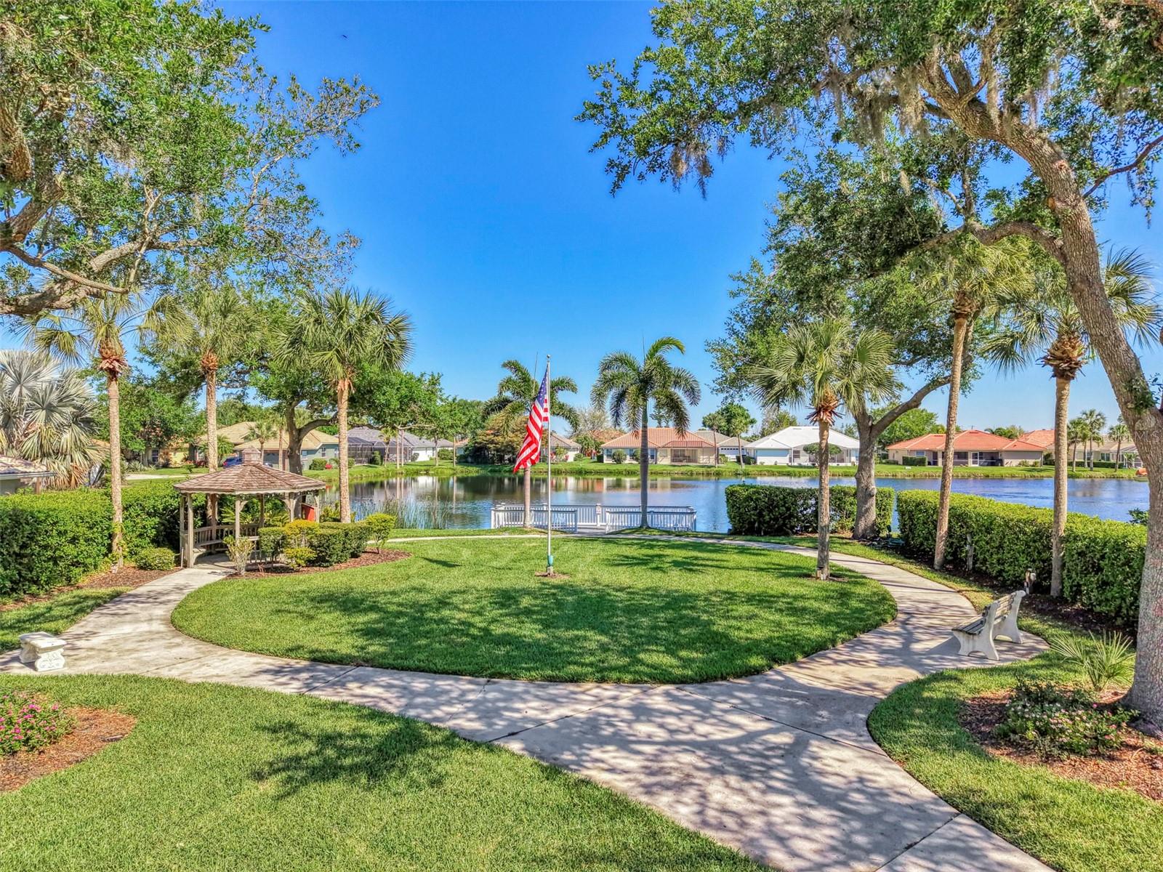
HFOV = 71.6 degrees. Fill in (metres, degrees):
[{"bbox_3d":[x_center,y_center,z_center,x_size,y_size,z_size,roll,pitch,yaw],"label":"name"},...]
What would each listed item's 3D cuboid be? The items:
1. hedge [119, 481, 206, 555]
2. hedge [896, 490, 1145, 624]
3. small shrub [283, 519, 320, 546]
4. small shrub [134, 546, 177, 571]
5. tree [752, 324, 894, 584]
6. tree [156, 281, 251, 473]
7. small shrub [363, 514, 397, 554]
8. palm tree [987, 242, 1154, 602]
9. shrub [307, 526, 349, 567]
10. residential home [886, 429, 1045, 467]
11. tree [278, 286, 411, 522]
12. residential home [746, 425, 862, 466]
[{"bbox_3d":[-13.300,2.778,25.483,1.800,1.960,4.400,0,0,0],"label":"hedge"},{"bbox_3d":[11.500,2.842,21.283,1.600,1.780,12.800,0,0,0],"label":"hedge"},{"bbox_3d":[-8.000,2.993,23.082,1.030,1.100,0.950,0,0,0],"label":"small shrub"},{"bbox_3d":[-11.890,3.423,22.500,1.200,0.650,1.100,0,0,0],"label":"small shrub"},{"bbox_3d":[6.181,0.350,20.700,3.760,6.650,3.600,0,0,0],"label":"tree"},{"bbox_3d":[-13.109,-0.899,28.000,3.280,8.960,3.500,0,0,0],"label":"tree"},{"bbox_3d":[-6.450,3.115,25.881,1.060,1.290,1.020,0,0,0],"label":"small shrub"},{"bbox_3d":[11.367,-0.358,18.700,4.050,8.030,3.900,0,0,0],"label":"palm tree"},{"bbox_3d":[-7.275,3.162,23.100,1.250,1.090,1.200,0,0,0],"label":"shrub"},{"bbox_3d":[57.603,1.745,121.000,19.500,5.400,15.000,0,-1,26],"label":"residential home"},{"bbox_3d":[-8.101,-0.529,27.604,4.400,8.600,4.300,0,0,0],"label":"tree"},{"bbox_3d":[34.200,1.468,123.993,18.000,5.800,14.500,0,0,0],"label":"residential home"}]

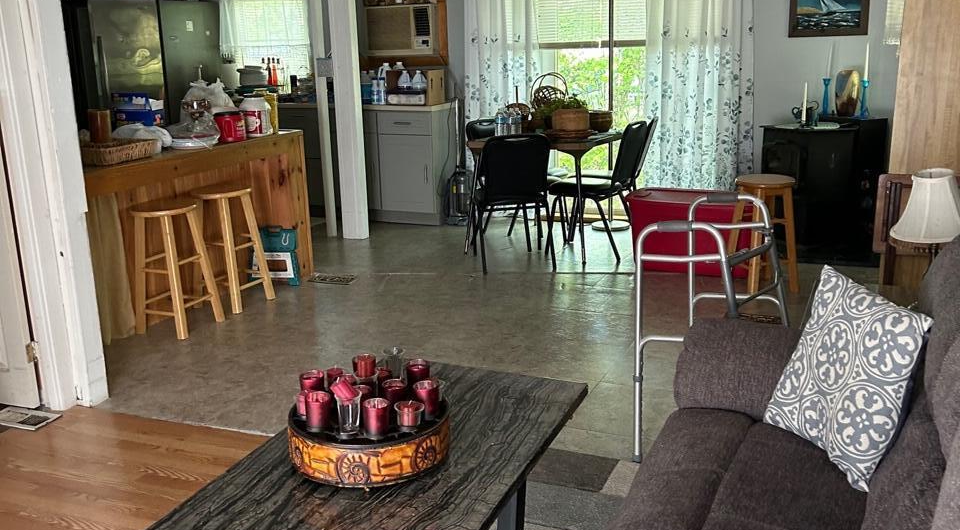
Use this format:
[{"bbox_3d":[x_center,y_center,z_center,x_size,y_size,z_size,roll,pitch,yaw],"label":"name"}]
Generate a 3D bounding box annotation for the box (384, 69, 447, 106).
[{"bbox_3d":[-0.511,-1.390,7.484,0.360,0.265,0.280,6,16,28],"label":"box"}]

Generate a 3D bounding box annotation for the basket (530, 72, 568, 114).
[{"bbox_3d":[0.479,-1.127,6.723,0.260,0.400,0.220,-1,14,3],"label":"basket"}]

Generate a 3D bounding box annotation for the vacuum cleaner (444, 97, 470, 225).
[{"bbox_3d":[-0.143,-0.793,7.367,0.270,0.970,0.280,2,15,15],"label":"vacuum cleaner"}]

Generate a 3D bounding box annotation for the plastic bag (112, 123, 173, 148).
[{"bbox_3d":[-1.815,-0.667,5.093,0.210,0.130,0.260,5,16,27],"label":"plastic bag"}]

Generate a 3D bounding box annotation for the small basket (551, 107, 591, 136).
[{"bbox_3d":[0.607,-0.976,6.453,0.235,0.165,0.235,6,16,28],"label":"small basket"}]

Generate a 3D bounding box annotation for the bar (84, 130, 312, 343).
[{"bbox_3d":[-1.705,-0.175,5.154,0.650,0.905,1.720,6,16,28],"label":"bar"}]

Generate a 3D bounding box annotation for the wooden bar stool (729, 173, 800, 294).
[{"bbox_3d":[1.583,-0.180,5.353,0.340,0.610,0.340,-1,14,2],"label":"wooden bar stool"}]

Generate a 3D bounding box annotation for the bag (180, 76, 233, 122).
[{"bbox_3d":[-1.587,-0.889,5.530,0.220,0.300,0.250,6,16,26],"label":"bag"}]

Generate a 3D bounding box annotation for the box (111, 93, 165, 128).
[{"bbox_3d":[-2.015,-0.866,5.631,0.270,0.200,0.150,3,15,20],"label":"box"}]

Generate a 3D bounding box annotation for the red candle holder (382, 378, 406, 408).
[{"bbox_3d":[-0.198,0.313,2.240,0.057,0.074,0.057,-2,14,0],"label":"red candle holder"}]

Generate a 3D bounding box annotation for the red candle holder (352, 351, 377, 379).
[{"bbox_3d":[-0.297,0.258,2.460,0.056,0.060,0.056,-2,14,0],"label":"red candle holder"}]

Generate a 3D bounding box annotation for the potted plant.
[{"bbox_3d":[0.602,-1.010,6.447,0.260,0.235,0.260,-2,14,0],"label":"potted plant"}]

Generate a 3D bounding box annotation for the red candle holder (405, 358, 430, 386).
[{"bbox_3d":[-0.155,0.287,2.515,0.058,0.073,0.058,6,16,26],"label":"red candle holder"}]

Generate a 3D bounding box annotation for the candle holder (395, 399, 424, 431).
[{"bbox_3d":[-0.156,0.341,2.164,0.065,0.055,0.065,-2,14,0],"label":"candle holder"}]

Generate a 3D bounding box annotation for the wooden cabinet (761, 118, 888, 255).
[{"bbox_3d":[2.168,-0.505,6.051,0.670,0.800,0.560,5,16,27],"label":"wooden cabinet"}]

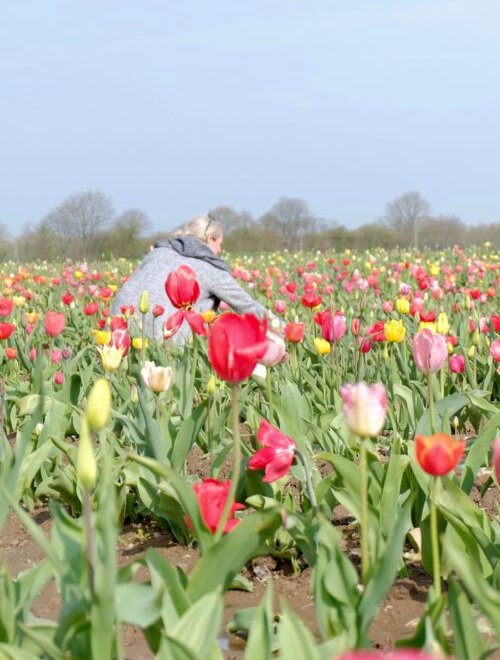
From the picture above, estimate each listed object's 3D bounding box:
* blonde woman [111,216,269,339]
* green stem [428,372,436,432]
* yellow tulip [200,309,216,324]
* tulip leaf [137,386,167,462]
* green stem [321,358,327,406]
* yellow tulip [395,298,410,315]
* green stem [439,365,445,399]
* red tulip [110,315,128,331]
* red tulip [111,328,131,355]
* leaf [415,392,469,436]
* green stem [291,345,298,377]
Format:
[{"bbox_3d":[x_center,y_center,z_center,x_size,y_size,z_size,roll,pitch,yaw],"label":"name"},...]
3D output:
[{"bbox_3d":[-0.307,-0.207,7.850,0.600,0.800,0.680,3,4,41],"label":"blonde woman"},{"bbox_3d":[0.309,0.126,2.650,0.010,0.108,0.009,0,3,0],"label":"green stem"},{"bbox_3d":[-0.133,-0.043,5.000,0.052,0.046,0.050,0,3,0],"label":"yellow tulip"},{"bbox_3d":[-0.188,0.180,2.980,0.056,0.153,0.045,0,3,0],"label":"tulip leaf"},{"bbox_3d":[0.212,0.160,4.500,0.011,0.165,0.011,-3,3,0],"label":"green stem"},{"bbox_3d":[0.587,-0.092,6.000,0.055,0.066,0.054,0,3,0],"label":"yellow tulip"},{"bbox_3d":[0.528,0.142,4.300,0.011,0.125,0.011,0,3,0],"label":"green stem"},{"bbox_3d":[-0.434,-0.017,5.200,0.060,0.062,0.058,0,3,0],"label":"red tulip"},{"bbox_3d":[-0.345,0.034,4.200,0.052,0.071,0.052,0,3,0],"label":"red tulip"},{"bbox_3d":[0.405,0.185,3.300,0.115,0.110,0.080,0,3,0],"label":"leaf"},{"bbox_3d":[0.125,0.085,4.400,0.013,0.098,0.012,0,3,0],"label":"green stem"}]

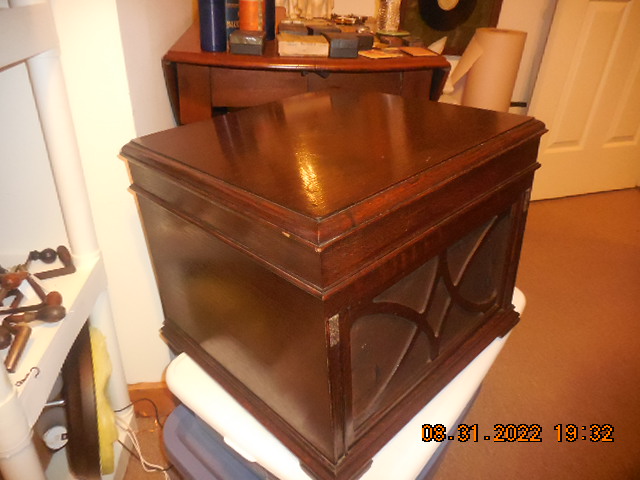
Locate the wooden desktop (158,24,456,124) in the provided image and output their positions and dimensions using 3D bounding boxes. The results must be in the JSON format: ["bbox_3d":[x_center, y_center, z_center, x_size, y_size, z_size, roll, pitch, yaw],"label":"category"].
[{"bbox_3d":[-0.095,-0.348,1.694,0.733,0.730,1.065,-2,29,-9],"label":"wooden desktop"}]

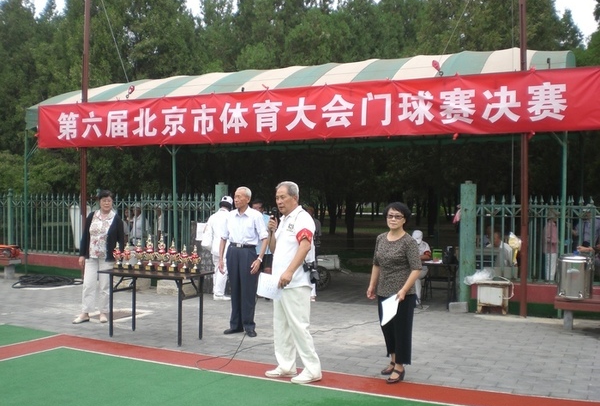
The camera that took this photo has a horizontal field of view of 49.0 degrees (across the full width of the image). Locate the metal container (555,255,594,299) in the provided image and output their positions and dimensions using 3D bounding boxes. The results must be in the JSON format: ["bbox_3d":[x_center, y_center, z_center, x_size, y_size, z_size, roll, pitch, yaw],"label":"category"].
[{"bbox_3d":[3.321,0.897,7.924,0.420,0.480,0.410,1,2,27],"label":"metal container"}]

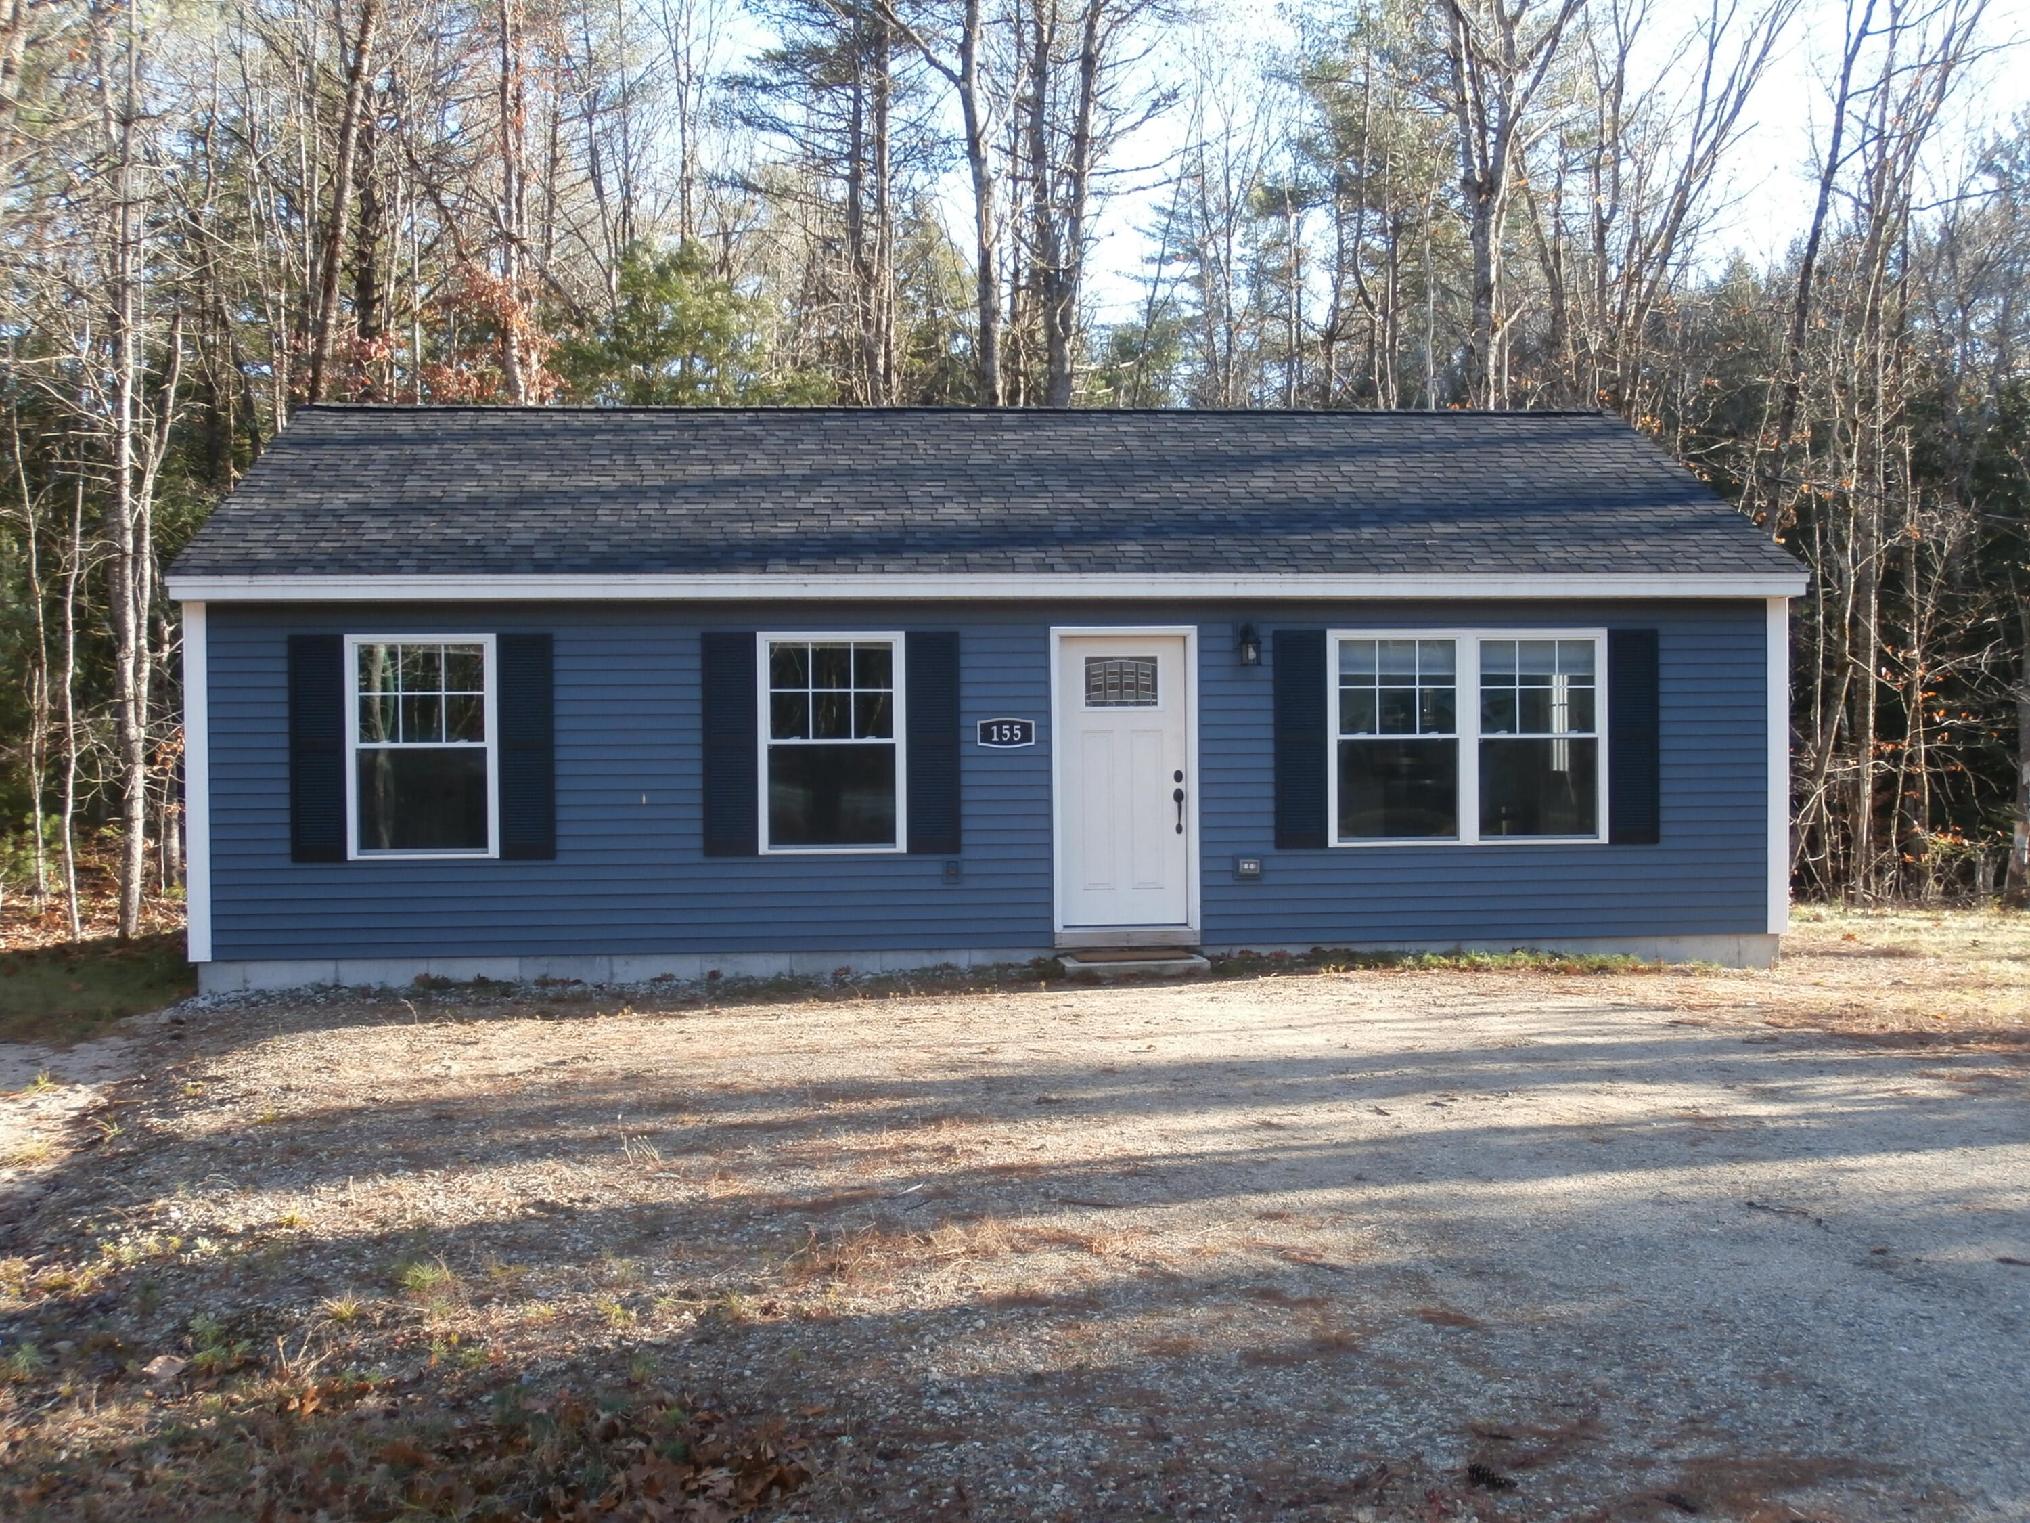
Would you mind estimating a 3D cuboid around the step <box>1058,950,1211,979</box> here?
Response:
[{"bbox_3d":[0.769,1.370,14.939,0.961,0.100,0.850,-1,1,-5],"label":"step"}]

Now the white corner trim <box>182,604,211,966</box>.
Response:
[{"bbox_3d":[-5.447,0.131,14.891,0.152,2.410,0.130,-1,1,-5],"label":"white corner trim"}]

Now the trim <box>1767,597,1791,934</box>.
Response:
[{"bbox_3d":[5.434,0.025,15.917,0.155,2.410,0.130,-1,1,-5],"label":"trim"}]

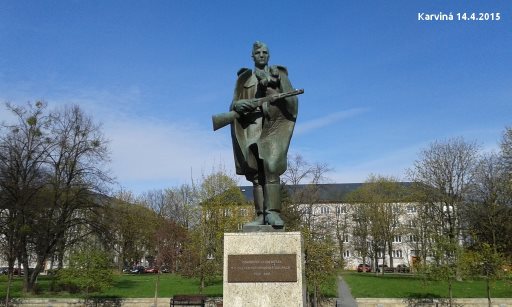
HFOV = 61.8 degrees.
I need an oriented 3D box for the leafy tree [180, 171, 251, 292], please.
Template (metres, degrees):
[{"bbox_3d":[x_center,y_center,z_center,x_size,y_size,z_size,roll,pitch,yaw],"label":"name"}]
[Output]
[{"bbox_3d":[-2.711,5.066,28.632,4.750,8.020,4.750,0,-14,0],"label":"leafy tree"}]

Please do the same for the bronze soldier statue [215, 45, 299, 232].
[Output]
[{"bbox_3d":[0.024,-0.380,6.698,1.320,3.070,0.970,-1,-14,5],"label":"bronze soldier statue"}]

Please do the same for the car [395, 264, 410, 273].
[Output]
[{"bbox_3d":[26.135,20.514,76.299,1.780,1.470,4.200,0,-14,0],"label":"car"}]

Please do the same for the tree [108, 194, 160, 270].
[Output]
[{"bbox_3d":[-19.586,12.886,68.946,8.510,12.640,8.510,0,-14,0],"label":"tree"}]

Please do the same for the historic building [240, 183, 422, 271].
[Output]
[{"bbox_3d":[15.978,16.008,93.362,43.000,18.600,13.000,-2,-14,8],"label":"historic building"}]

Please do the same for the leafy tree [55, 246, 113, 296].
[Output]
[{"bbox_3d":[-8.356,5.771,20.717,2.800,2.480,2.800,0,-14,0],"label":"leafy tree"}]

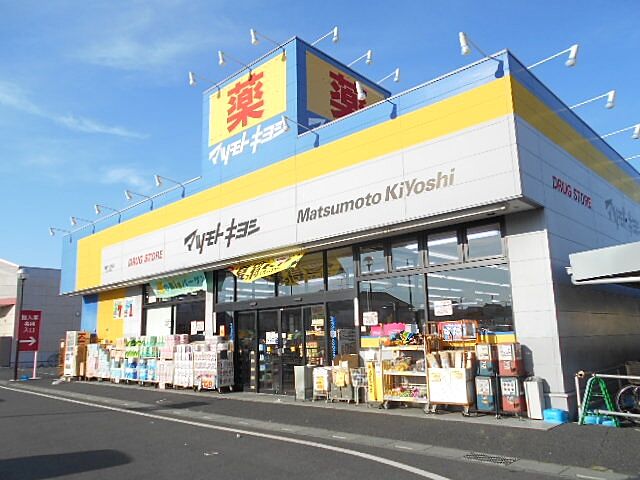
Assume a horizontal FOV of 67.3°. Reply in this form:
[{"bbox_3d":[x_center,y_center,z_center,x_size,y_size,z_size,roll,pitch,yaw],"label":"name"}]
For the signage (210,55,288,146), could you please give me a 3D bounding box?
[{"bbox_3d":[-2.120,-3.824,13.437,3.500,1.600,0.100,-12,-15,43],"label":"signage"}]

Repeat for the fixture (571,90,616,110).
[{"bbox_3d":[5.832,-2.853,10.285,0.920,0.380,0.150,-12,-15,43],"label":"fixture"}]

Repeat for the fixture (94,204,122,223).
[{"bbox_3d":[-8.915,-1.193,20.243,0.150,0.416,1.056,-12,-15,43],"label":"fixture"}]

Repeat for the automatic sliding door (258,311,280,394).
[{"bbox_3d":[-1.482,3.339,14.384,1.024,2.328,0.096,-12,-15,43],"label":"automatic sliding door"}]

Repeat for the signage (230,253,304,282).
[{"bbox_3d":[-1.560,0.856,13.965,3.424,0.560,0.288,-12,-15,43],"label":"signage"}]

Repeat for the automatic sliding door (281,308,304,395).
[{"bbox_3d":[-0.747,3.167,13.686,0.984,2.328,0.096,-12,-15,43],"label":"automatic sliding door"}]

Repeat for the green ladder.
[{"bbox_3d":[4.414,2.509,7.581,0.530,0.750,0.380,-12,-15,43],"label":"green ladder"}]

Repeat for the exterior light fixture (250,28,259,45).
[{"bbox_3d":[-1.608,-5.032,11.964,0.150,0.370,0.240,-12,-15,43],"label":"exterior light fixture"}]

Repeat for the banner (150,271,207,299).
[{"bbox_3d":[-5.236,1.695,17.594,3.840,0.720,0.256,-12,-15,43],"label":"banner"}]

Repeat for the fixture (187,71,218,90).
[{"bbox_3d":[-3.812,-5.138,15.848,0.150,0.480,1.104,-12,-15,43],"label":"fixture"}]

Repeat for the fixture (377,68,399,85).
[{"bbox_3d":[2.058,-4.783,14.338,0.880,0.400,0.150,-12,-15,43],"label":"fixture"}]

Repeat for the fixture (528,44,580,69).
[{"bbox_3d":[4.167,-3.126,8.593,0.920,0.380,0.150,-12,-15,43],"label":"fixture"}]

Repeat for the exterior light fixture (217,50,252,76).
[{"bbox_3d":[-2.591,-5.331,14.650,0.150,0.464,1.136,-12,-15,43],"label":"exterior light fixture"}]

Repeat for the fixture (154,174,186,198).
[{"bbox_3d":[-4.765,-1.763,15.095,0.150,0.420,0.920,-12,-15,43],"label":"fixture"}]

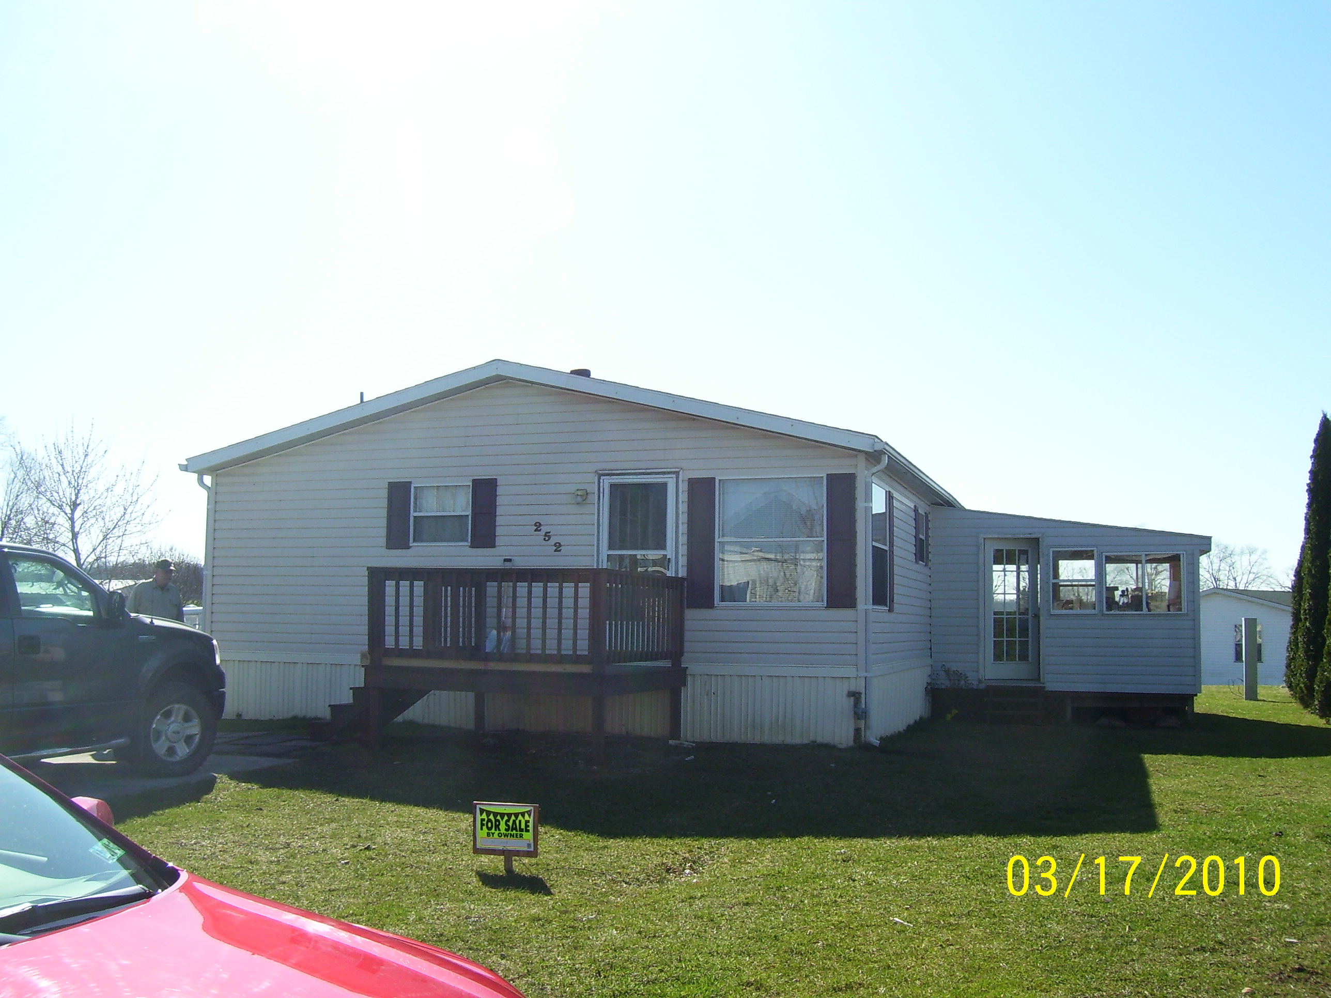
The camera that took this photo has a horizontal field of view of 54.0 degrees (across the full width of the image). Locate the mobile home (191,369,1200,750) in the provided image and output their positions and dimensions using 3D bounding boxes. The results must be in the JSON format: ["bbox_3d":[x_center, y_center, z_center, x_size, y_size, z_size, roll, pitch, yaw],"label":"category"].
[{"bbox_3d":[1.725,1.117,20.460,12.500,4.250,13.000,-1,-6,18],"label":"mobile home"}]

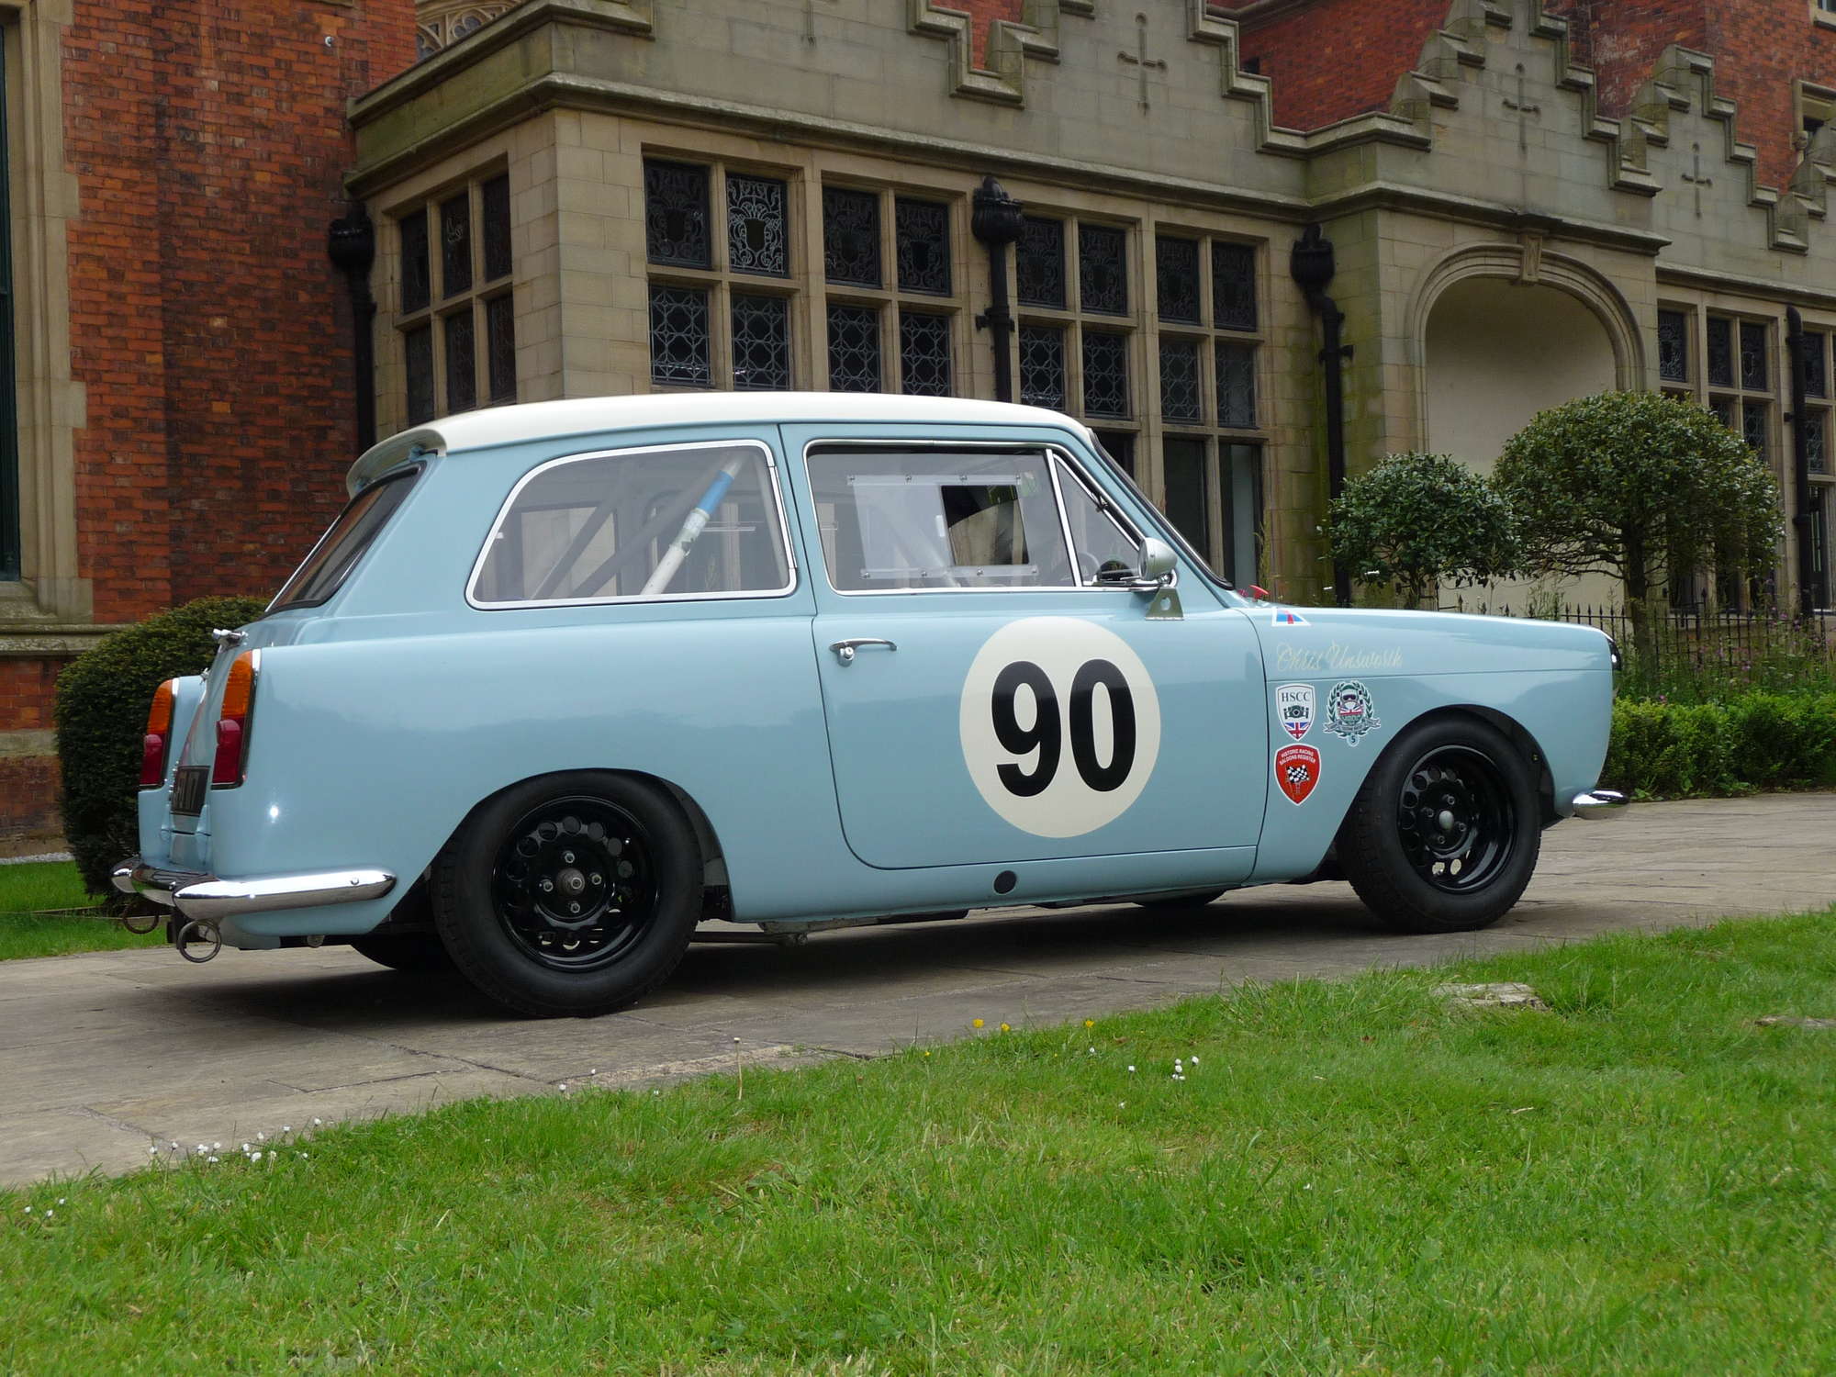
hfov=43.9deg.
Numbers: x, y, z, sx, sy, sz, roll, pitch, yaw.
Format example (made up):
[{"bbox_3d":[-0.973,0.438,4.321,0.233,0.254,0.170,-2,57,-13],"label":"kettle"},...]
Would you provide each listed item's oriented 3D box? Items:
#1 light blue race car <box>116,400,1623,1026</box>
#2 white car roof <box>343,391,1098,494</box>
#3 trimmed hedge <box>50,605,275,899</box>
[{"bbox_3d":[-0.046,-0.030,5.712,3.680,1.375,1.520,-2,-1,-25],"label":"light blue race car"},{"bbox_3d":[-0.527,-0.587,5.515,1.680,0.225,1.140,-2,-1,-25],"label":"white car roof"},{"bbox_3d":[-2.835,0.251,9.600,1.540,1.270,1.520,-2,-1,0],"label":"trimmed hedge"}]

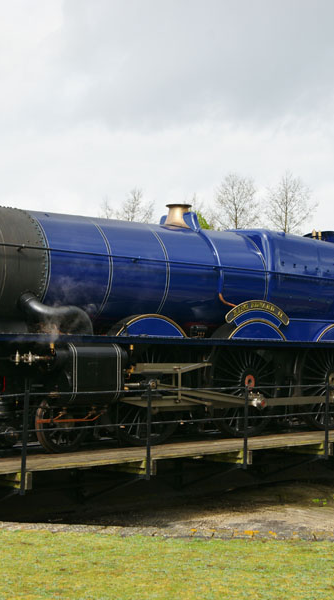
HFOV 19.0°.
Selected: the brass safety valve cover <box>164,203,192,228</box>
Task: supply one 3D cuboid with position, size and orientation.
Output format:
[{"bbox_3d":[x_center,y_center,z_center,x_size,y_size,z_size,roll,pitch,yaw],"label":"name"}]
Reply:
[{"bbox_3d":[0.215,-1.435,17.374,0.480,0.420,0.480,0,-4,0],"label":"brass safety valve cover"}]

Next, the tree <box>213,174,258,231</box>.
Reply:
[{"bbox_3d":[4.019,-1.248,58.046,2.900,12.310,2.900,0,-4,0],"label":"tree"}]

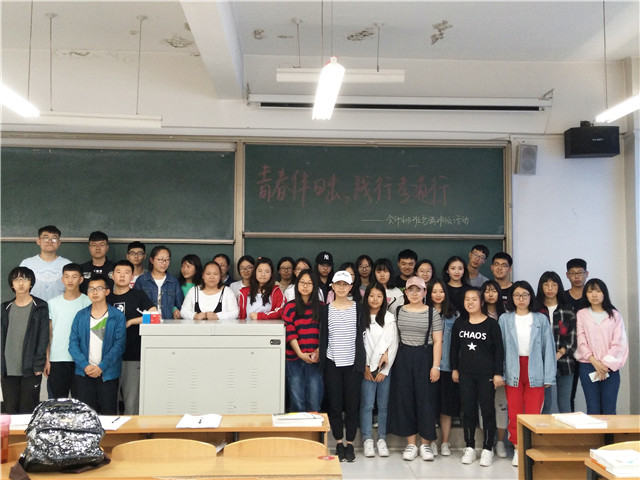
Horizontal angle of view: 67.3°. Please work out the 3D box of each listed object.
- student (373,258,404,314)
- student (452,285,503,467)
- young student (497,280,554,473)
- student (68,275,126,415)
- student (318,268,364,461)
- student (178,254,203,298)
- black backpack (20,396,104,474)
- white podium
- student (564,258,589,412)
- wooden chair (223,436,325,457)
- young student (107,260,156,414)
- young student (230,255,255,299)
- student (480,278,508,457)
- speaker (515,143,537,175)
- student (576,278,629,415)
[{"bbox_3d":[0.638,0.996,4.763,0.430,1.614,0.280,0,-2,3],"label":"student"},{"bbox_3d":[1.438,1.226,4.414,0.470,1.555,0.290,0,-2,7],"label":"student"},{"bbox_3d":[1.886,1.191,4.389,0.490,1.629,0.290,0,-2,11],"label":"young student"},{"bbox_3d":[-1.985,1.127,4.246,0.470,1.641,0.280,1,-2,-18],"label":"student"},{"bbox_3d":[0.205,1.144,4.469,0.430,1.708,0.290,0,-2,1],"label":"student"},{"bbox_3d":[-1.528,1.017,5.604,0.430,1.684,0.280,1,-3,-5],"label":"student"},{"bbox_3d":[-1.277,0.961,2.412,0.360,0.325,0.200,1,-3,-18],"label":"black backpack"},{"bbox_3d":[-1.053,1.312,4.905,1.405,0.972,0.580,0,-2,-2],"label":"white podium"},{"bbox_3d":[2.640,1.008,4.913,0.460,1.627,0.280,0,-2,14],"label":"student"},{"bbox_3d":[-0.237,1.451,2.631,0.500,0.876,0.450,0,-2,-2],"label":"wooden chair"},{"bbox_3d":[-1.847,1.078,4.563,0.480,1.766,0.300,1,-2,-14],"label":"young student"},{"bbox_3d":[-0.848,0.973,5.267,0.430,1.605,0.280,0,-2,-5],"label":"young student"},{"bbox_3d":[1.593,1.185,4.465,0.430,1.623,0.300,0,-3,10],"label":"student"},{"bbox_3d":[2.400,-0.938,5.600,0.200,0.330,0.150,0,8,-2],"label":"speaker"},{"bbox_3d":[2.644,1.182,4.465,0.450,1.645,0.280,-1,-3,17],"label":"student"}]

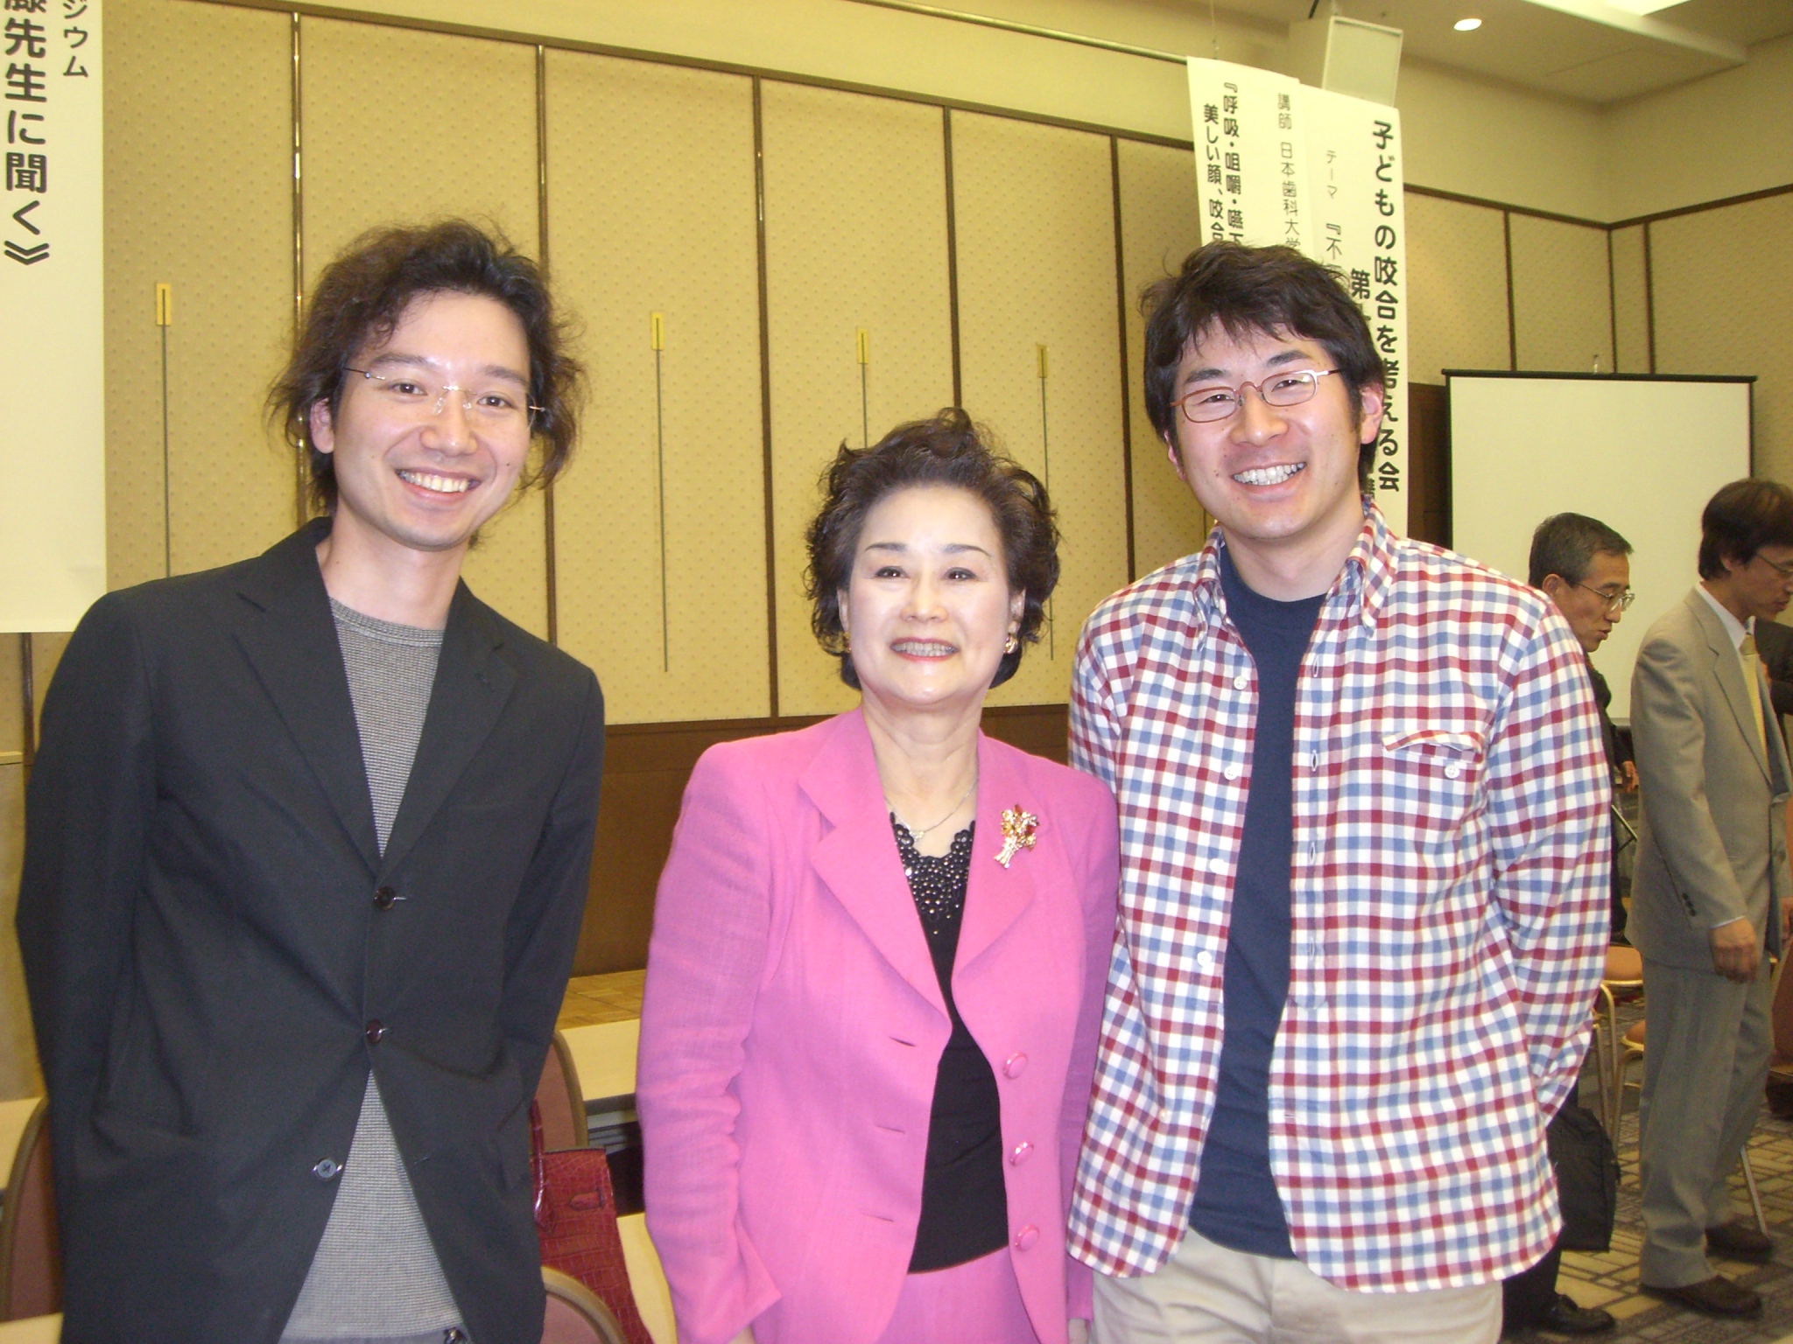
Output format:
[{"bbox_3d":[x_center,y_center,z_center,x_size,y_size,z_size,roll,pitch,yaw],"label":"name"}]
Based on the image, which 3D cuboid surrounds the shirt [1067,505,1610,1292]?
[{"bbox_3d":[0.378,0.192,1.720,0.490,0.680,0.300,-2,-1,26],"label":"shirt"}]

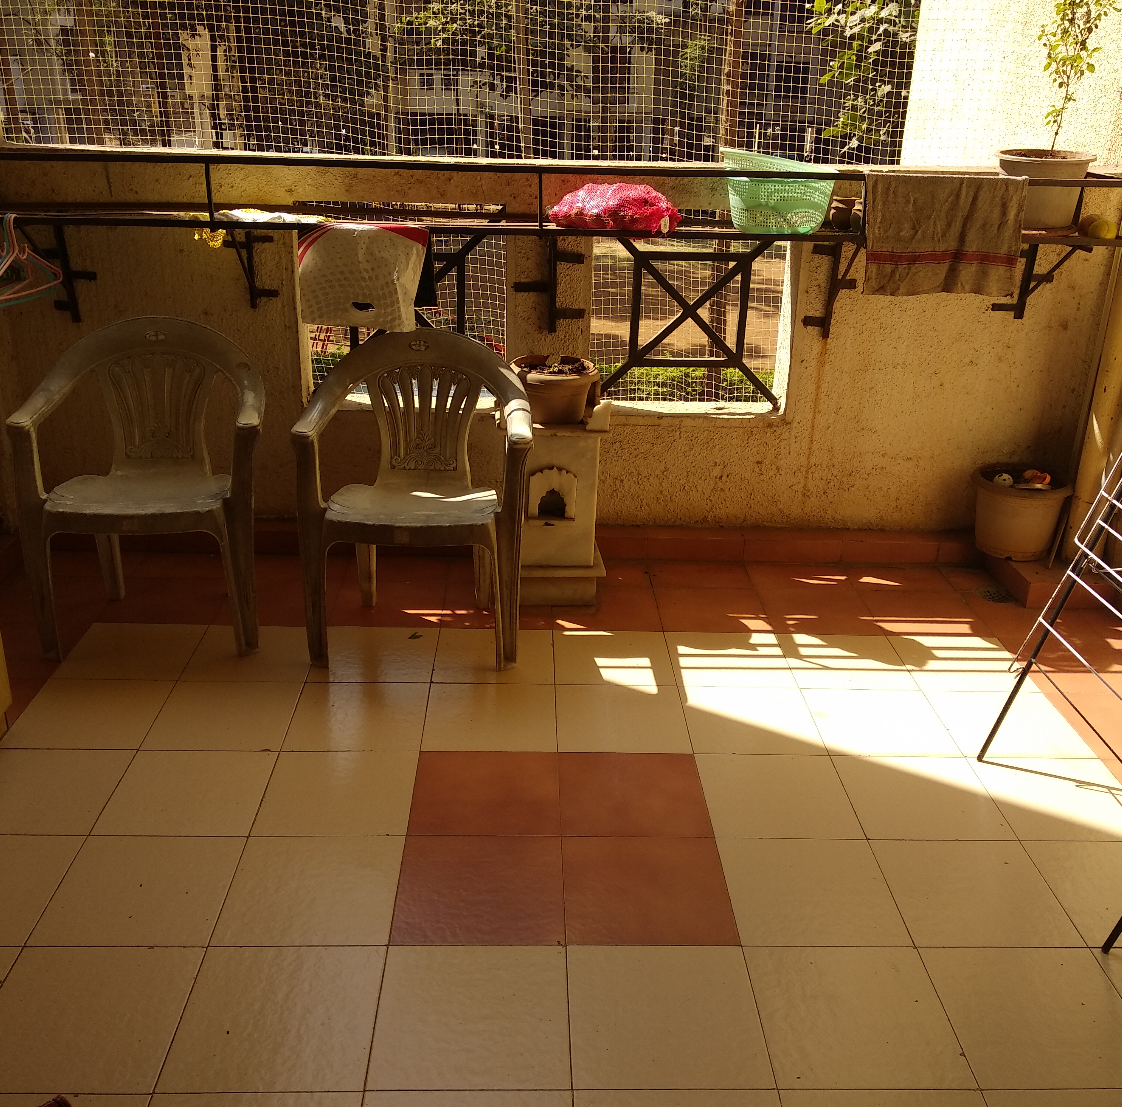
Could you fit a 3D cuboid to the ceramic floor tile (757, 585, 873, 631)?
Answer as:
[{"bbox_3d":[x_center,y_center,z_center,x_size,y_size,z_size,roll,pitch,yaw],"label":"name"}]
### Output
[{"bbox_3d":[0.734,0.171,3.201,0.302,0.010,0.302,1,22,-2],"label":"ceramic floor tile"}]

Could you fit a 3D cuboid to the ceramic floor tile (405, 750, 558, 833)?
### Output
[{"bbox_3d":[-0.156,0.503,2.322,0.302,0.010,0.302,1,22,-2],"label":"ceramic floor tile"}]

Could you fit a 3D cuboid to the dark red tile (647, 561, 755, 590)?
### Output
[{"bbox_3d":[0.421,0.070,3.373,0.300,0.010,0.185,1,23,-2],"label":"dark red tile"}]

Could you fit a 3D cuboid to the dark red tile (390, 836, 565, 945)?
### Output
[{"bbox_3d":[-0.148,0.623,2.053,0.304,0.010,0.299,1,23,-2],"label":"dark red tile"}]

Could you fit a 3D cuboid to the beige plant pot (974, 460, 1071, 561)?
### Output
[{"bbox_3d":[1.402,-0.121,3.415,0.291,0.248,0.291,1,22,-1],"label":"beige plant pot"}]

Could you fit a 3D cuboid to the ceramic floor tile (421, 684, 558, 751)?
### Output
[{"bbox_3d":[-0.164,0.389,2.603,0.304,0.010,0.299,1,23,-2],"label":"ceramic floor tile"}]

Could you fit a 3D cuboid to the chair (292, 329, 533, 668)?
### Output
[{"bbox_3d":[-0.368,-0.154,2.908,0.583,0.777,0.493,1,22,-2],"label":"chair"}]

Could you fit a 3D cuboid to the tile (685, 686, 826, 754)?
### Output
[{"bbox_3d":[0.444,0.394,2.599,0.300,0.010,0.298,1,23,-2],"label":"tile"}]

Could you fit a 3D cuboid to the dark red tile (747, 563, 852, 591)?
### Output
[{"bbox_3d":[0.732,0.077,3.402,0.306,0.010,0.182,1,23,-2],"label":"dark red tile"}]

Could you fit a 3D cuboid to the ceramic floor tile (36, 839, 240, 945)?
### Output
[{"bbox_3d":[-0.757,0.609,2.017,0.305,0.010,0.305,1,22,-2],"label":"ceramic floor tile"}]

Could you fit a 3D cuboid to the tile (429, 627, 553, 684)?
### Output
[{"bbox_3d":[-0.172,0.272,2.886,0.302,0.010,0.302,1,22,-2],"label":"tile"}]

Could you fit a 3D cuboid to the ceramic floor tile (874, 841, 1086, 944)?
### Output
[{"bbox_3d":[0.773,0.638,2.086,0.304,0.010,0.299,1,23,-2],"label":"ceramic floor tile"}]

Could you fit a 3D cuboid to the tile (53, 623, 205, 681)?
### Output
[{"bbox_3d":[-1.093,0.257,2.845,0.304,0.010,0.299,1,23,-2],"label":"tile"}]

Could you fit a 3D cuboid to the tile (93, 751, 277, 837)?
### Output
[{"bbox_3d":[-0.766,0.493,2.301,0.302,0.010,0.302,1,22,-2],"label":"tile"}]

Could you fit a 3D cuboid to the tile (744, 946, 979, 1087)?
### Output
[{"bbox_3d":[0.470,0.743,1.779,0.302,0.010,0.302,1,22,-2],"label":"tile"}]

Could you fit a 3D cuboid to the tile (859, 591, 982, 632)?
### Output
[{"bbox_3d":[1.051,0.179,3.245,0.306,0.012,0.306,1,22,-2],"label":"tile"}]

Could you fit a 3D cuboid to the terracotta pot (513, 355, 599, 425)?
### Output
[{"bbox_3d":[-0.017,-0.449,3.076,0.247,0.152,0.247,1,22,-2],"label":"terracotta pot"}]

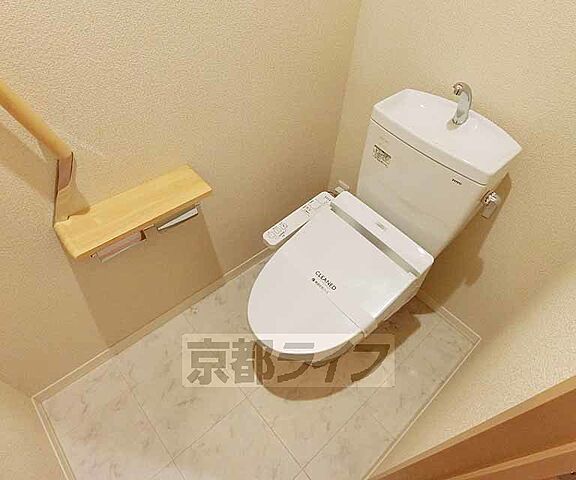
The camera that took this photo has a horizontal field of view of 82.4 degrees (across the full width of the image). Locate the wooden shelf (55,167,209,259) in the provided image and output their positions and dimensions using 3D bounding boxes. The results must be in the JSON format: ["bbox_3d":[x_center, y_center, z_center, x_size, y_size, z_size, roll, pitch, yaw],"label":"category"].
[{"bbox_3d":[-0.397,-0.082,0.884,0.377,0.022,0.132,-33,59,-26],"label":"wooden shelf"}]

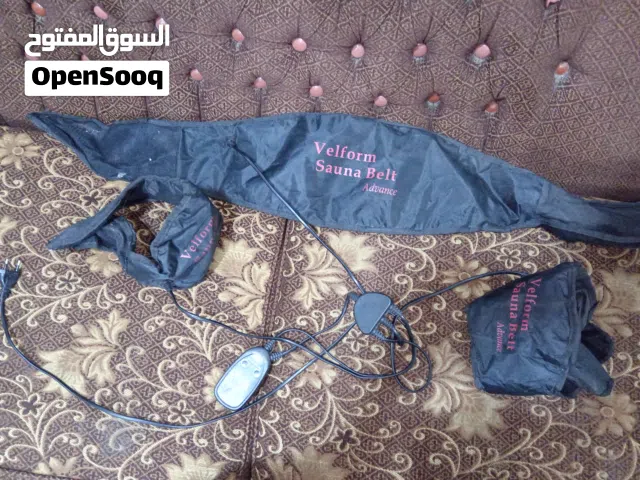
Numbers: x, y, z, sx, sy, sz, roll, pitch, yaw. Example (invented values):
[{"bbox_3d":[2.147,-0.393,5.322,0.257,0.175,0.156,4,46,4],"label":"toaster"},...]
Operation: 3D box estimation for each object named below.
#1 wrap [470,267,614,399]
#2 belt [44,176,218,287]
[{"bbox_3d":[0.347,0.140,0.772,0.224,0.085,0.193,4,71,1],"label":"wrap"},{"bbox_3d":[-0.291,-0.023,0.806,0.233,0.110,0.159,21,72,6],"label":"belt"}]

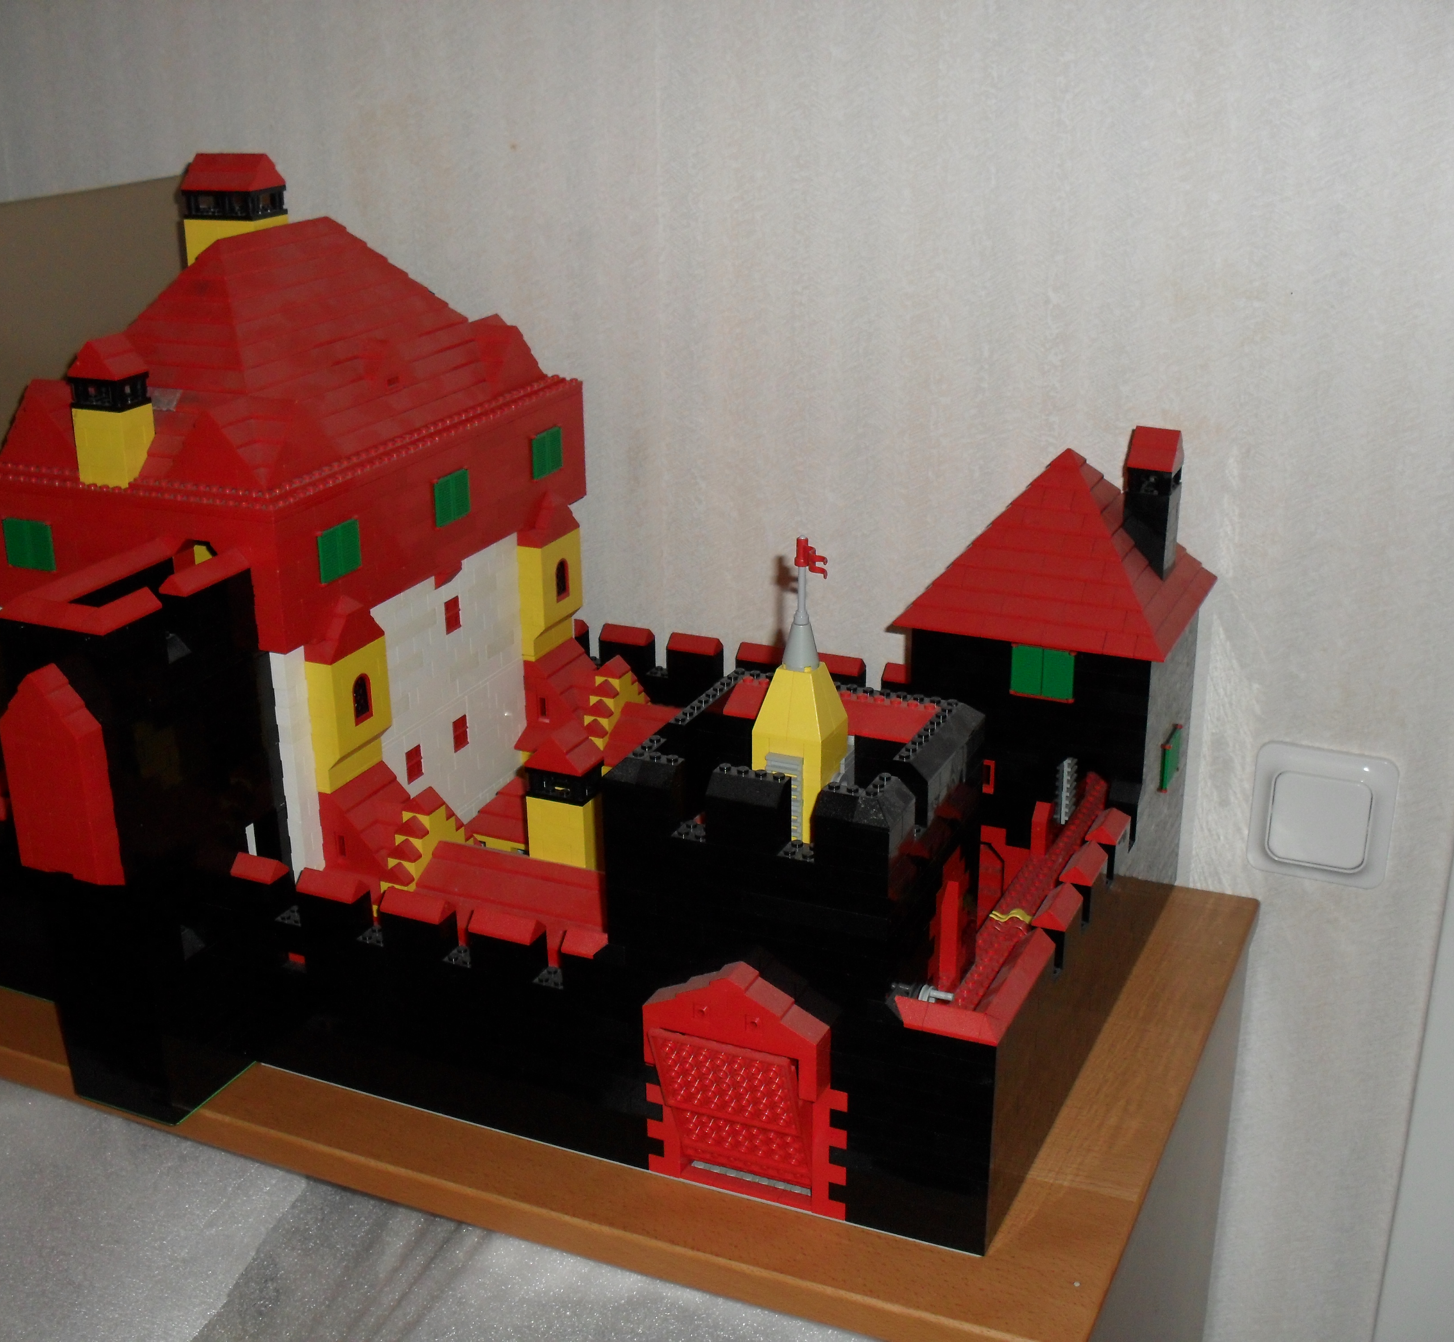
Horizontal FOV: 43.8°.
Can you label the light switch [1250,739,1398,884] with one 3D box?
[{"bbox_3d":[0.340,0.082,1.032,0.079,0.080,0.012,8,22,23],"label":"light switch"}]

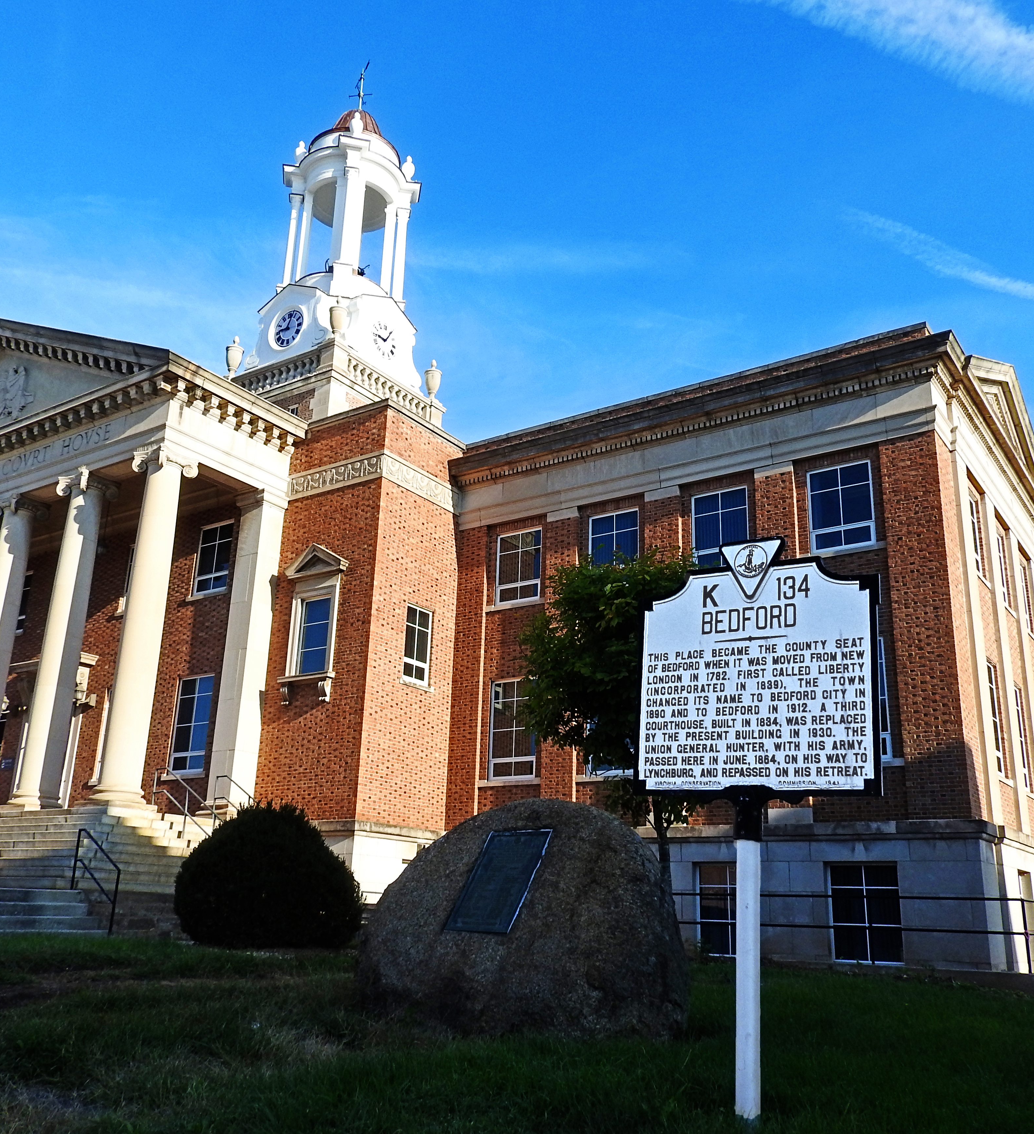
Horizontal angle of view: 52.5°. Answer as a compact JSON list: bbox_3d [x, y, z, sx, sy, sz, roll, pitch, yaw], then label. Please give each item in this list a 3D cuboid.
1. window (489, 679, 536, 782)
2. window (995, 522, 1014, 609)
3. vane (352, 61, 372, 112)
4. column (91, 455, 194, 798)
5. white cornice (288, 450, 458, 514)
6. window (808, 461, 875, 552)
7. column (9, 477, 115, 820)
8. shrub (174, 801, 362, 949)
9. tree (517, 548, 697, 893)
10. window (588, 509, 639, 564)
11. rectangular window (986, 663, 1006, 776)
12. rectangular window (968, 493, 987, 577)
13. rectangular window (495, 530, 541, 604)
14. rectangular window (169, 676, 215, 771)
[{"bbox_3d":[-0.059,3.389,21.874,1.218,2.079,0.200,-10,-21,33],"label":"window"},{"bbox_3d":[10.235,-0.041,22.232,0.140,1.626,1.170,-10,-21,33],"label":"window"},{"bbox_3d":[-6.070,-18.873,41.327,0.850,2.070,1.400,10,-20,-23],"label":"vane"},{"bbox_3d":[-7.176,1.131,20.196,0.980,7.027,0.980,-10,-21,33],"label":"column"},{"bbox_3d":[-3.274,-1.623,24.257,2.880,0.577,2.758,-10,-21,33],"label":"white cornice"},{"bbox_3d":[6.040,-1.122,19.510,1.200,1.620,0.140,-10,-22,33],"label":"window"},{"bbox_3d":[-9.332,1.503,21.601,0.980,7.027,0.980,-10,-21,33],"label":"column"},{"bbox_3d":[-3.018,3.714,12.733,2.195,1.631,2.195,2,-18,0],"label":"shrub"},{"bbox_3d":[1.679,2.337,13.432,3.301,5.367,3.301,-10,-21,33],"label":"tree"},{"bbox_3d":[2.028,-0.362,21.994,1.170,1.626,0.140,-10,-21,33],"label":"window"},{"bbox_3d":[8.749,2.778,19.216,0.200,2.109,1.206,-10,-21,33],"label":"rectangular window"},{"bbox_3d":[8.864,-0.669,20.305,0.200,1.634,1.206,-10,-21,33],"label":"rectangular window"},{"bbox_3d":[0.082,-0.018,23.418,1.200,1.620,0.140,-10,-22,33],"label":"rectangular window"},{"bbox_3d":[-7.341,3.550,23.761,1.157,2.143,0.140,-10,-21,33],"label":"rectangular window"}]

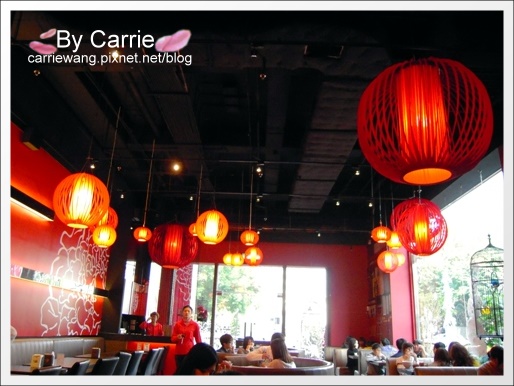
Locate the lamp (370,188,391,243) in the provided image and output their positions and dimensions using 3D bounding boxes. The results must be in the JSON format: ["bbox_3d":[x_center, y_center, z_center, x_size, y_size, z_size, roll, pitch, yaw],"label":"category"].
[{"bbox_3d":[2.122,0.368,7.141,0.330,0.940,0.330,2,-18,1],"label":"lamp"}]

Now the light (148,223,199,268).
[{"bbox_3d":[-1.305,0.828,6.500,0.790,0.700,0.790,2,-18,2],"label":"light"}]

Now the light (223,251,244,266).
[{"bbox_3d":[-0.460,1.359,8.500,0.420,0.270,0.280,2,-18,2],"label":"light"}]

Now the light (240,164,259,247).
[{"bbox_3d":[-0.087,0.191,6.310,0.280,1.245,0.280,2,-18,2],"label":"light"}]

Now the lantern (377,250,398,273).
[{"bbox_3d":[2.510,1.327,8.000,0.400,0.420,0.400,2,-18,2],"label":"lantern"}]

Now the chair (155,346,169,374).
[{"bbox_3d":[-1.931,3.147,7.182,0.550,0.880,0.460,2,-18,1],"label":"chair"}]

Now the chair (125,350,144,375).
[{"bbox_3d":[-1.938,2.672,5.759,0.550,0.880,0.460,2,-18,1],"label":"chair"}]

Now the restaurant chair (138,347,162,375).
[{"bbox_3d":[-1.934,2.972,6.660,0.550,0.880,0.460,2,-18,1],"label":"restaurant chair"}]

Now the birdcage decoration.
[{"bbox_3d":[2.785,1.083,4.897,0.490,1.200,0.490,2,-18,1],"label":"birdcage decoration"}]

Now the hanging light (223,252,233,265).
[{"bbox_3d":[-0.589,1.375,8.600,0.255,0.255,0.255,2,-18,2],"label":"hanging light"}]

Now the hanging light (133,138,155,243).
[{"bbox_3d":[-1.894,-0.081,7.310,0.320,1.890,0.320,2,-18,1],"label":"hanging light"}]

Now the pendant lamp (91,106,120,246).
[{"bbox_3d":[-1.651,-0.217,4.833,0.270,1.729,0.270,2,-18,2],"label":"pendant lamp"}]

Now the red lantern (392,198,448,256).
[{"bbox_3d":[1.813,0.387,4.600,0.590,0.610,0.590,2,-18,2],"label":"red lantern"}]

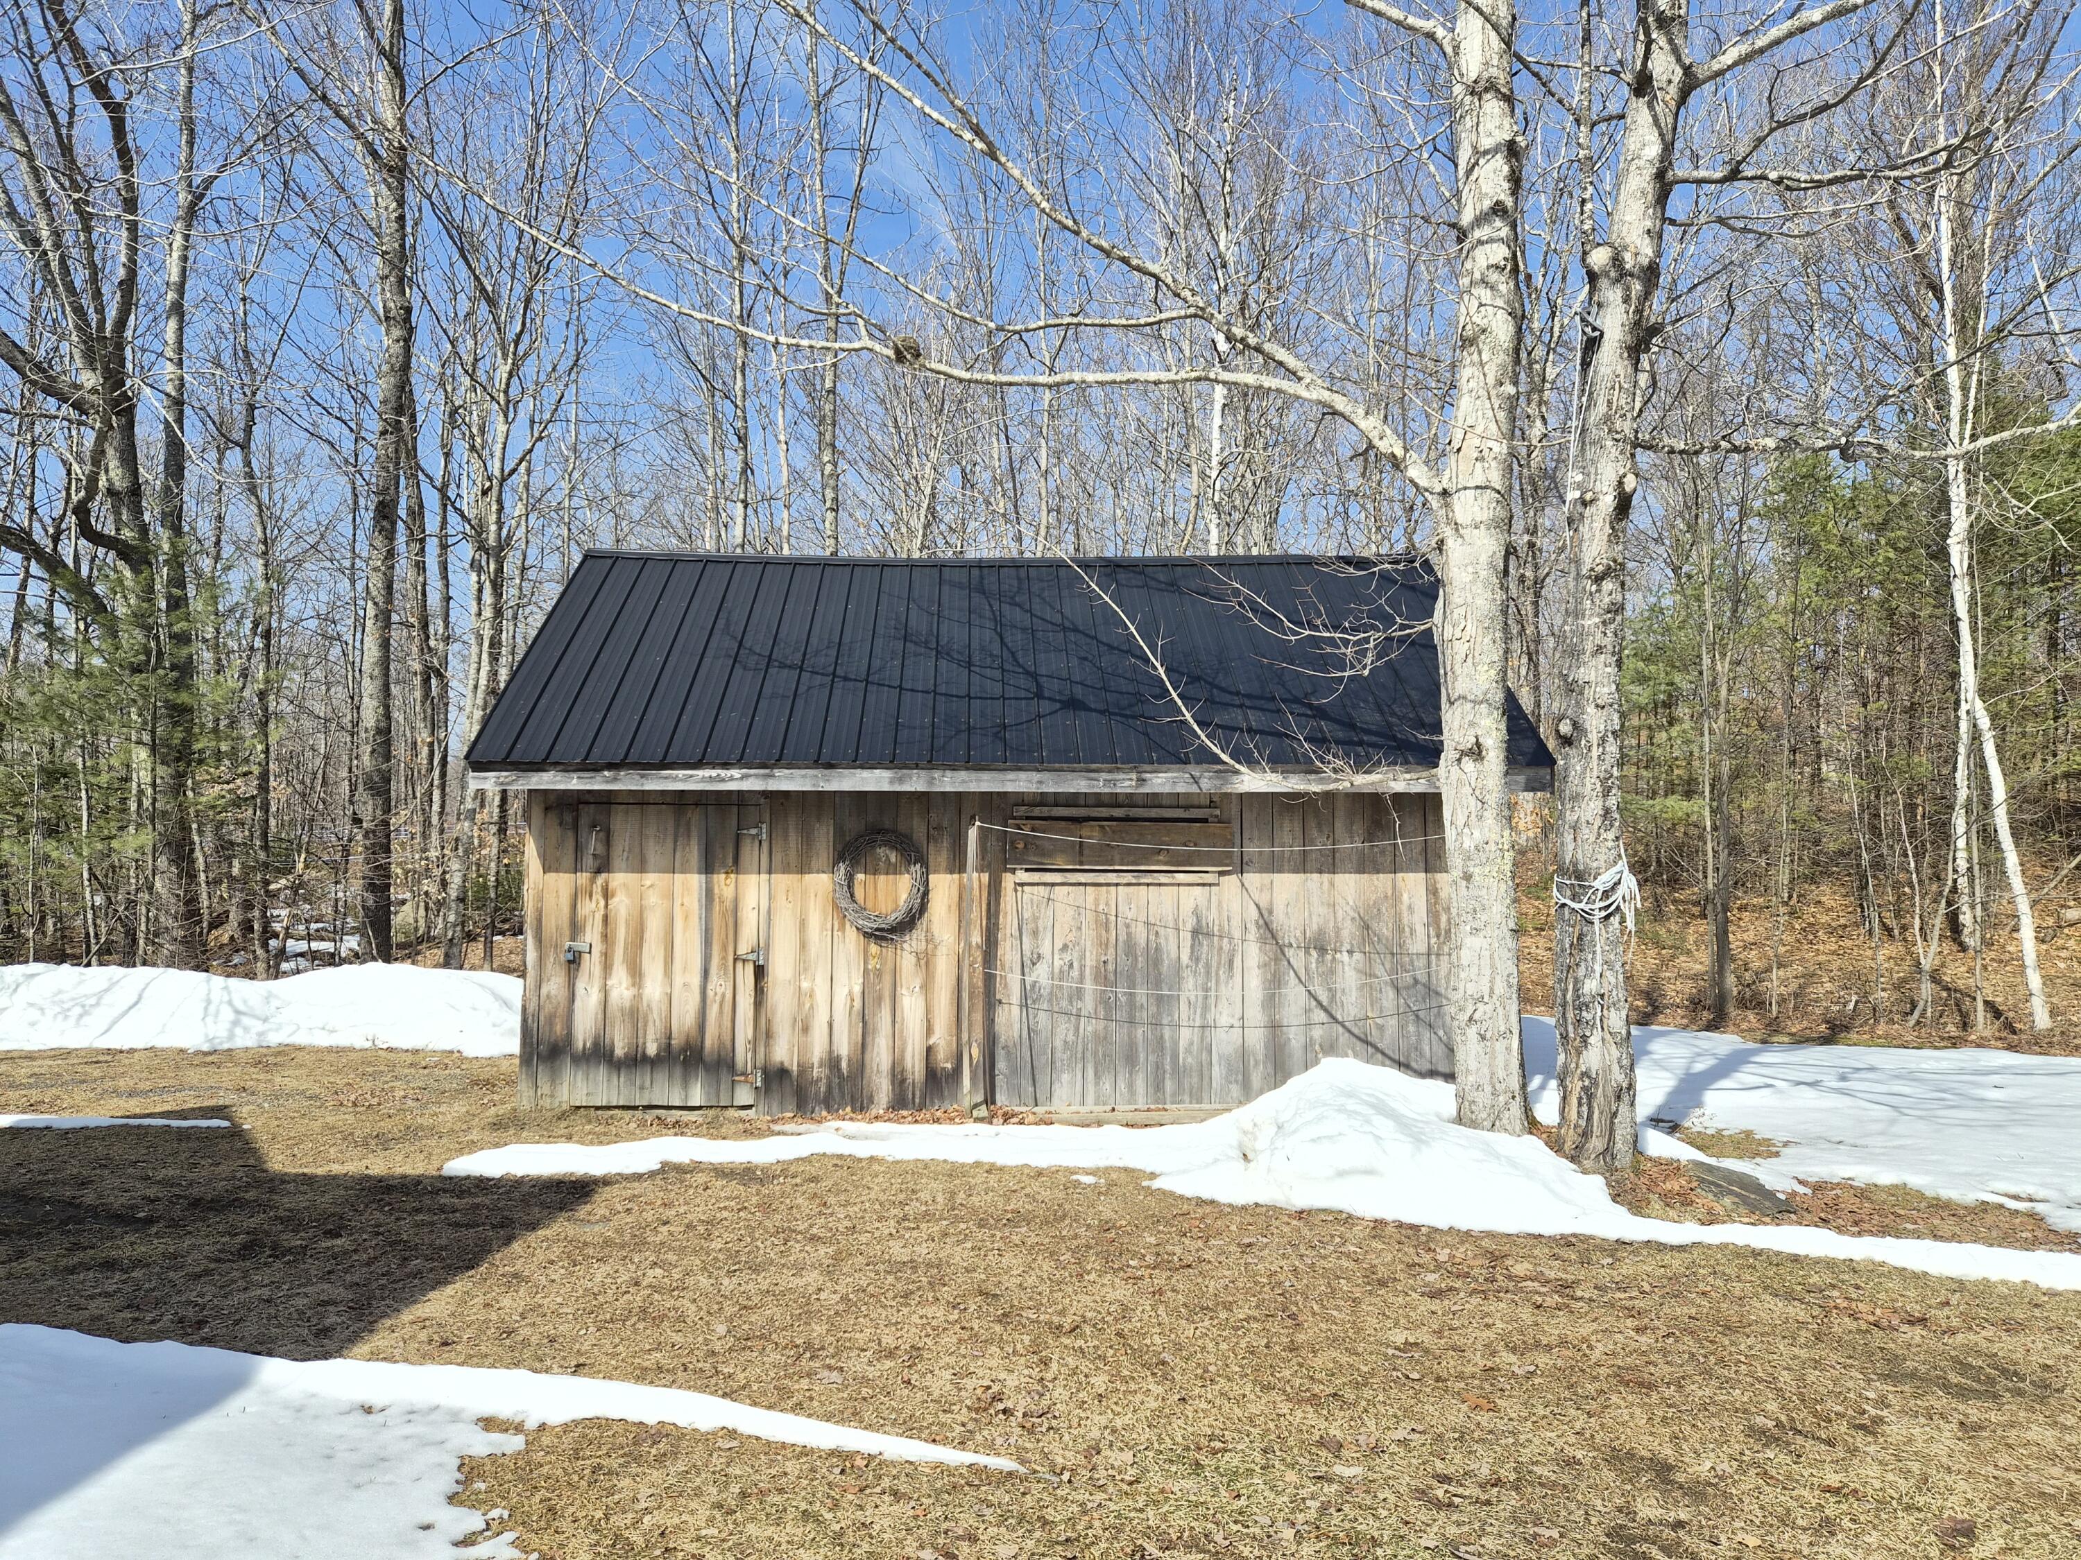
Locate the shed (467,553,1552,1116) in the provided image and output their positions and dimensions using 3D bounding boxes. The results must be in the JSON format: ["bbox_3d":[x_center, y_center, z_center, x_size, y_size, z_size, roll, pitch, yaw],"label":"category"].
[{"bbox_3d":[-0.238,0.230,10.905,6.670,4.030,4.930,0,-4,-3],"label":"shed"}]

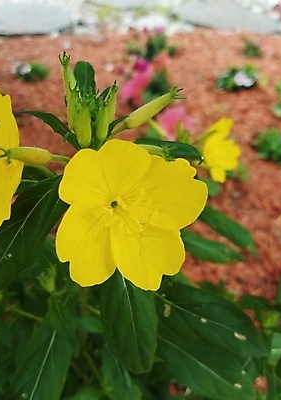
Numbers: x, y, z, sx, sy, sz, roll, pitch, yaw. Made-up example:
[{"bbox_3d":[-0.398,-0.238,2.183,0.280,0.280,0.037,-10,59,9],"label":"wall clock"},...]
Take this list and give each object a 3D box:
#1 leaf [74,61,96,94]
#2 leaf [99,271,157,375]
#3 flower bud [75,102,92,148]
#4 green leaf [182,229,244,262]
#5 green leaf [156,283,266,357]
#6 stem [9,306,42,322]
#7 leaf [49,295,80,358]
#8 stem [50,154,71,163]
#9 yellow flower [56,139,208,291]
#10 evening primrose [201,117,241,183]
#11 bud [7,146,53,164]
[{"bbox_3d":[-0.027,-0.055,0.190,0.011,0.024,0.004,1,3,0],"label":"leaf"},{"bbox_3d":[-0.005,0.056,0.190,0.025,0.009,0.053,-17,81,-4],"label":"leaf"},{"bbox_3d":[-0.026,-0.034,0.180,0.008,0.022,0.008,0,22,0],"label":"flower bud"},{"bbox_3d":[0.046,0.029,0.270,0.052,0.009,0.018,28,65,6],"label":"green leaf"},{"bbox_3d":[0.035,0.061,0.203,0.064,0.009,0.028,29,66,6],"label":"green leaf"},{"bbox_3d":[-0.072,0.071,0.250,0.023,0.003,0.003,22,58,0],"label":"stem"},{"bbox_3d":[-0.048,0.079,0.250,0.014,0.040,0.008,-21,0,-1],"label":"leaf"},{"bbox_3d":[-0.035,-0.018,0.180,0.010,0.003,0.003,8,73,-6],"label":"stem"},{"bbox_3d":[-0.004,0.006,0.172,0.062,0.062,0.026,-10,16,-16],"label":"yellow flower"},{"bbox_3d":[0.066,-0.042,0.330,0.024,0.046,0.038,0,32,38],"label":"evening primrose"},{"bbox_3d":[-0.050,-0.020,0.180,0.021,0.007,0.007,6,73,-9],"label":"bud"}]

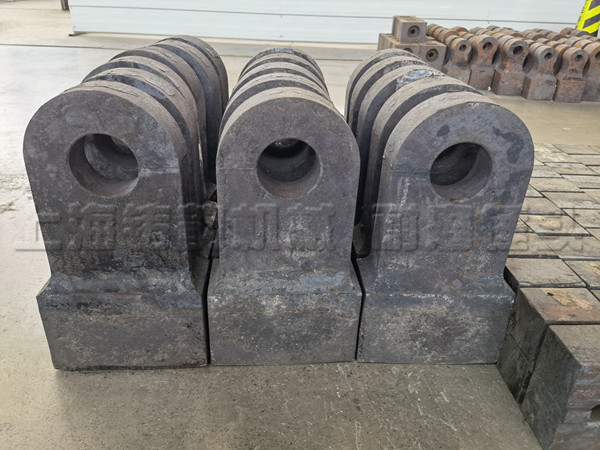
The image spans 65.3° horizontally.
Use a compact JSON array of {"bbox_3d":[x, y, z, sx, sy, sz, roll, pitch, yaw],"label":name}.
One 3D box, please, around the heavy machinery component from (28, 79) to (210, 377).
[{"bbox_3d":[-0.373,0.017,0.993,0.337,0.608,0.150,1,27,-3],"label":"heavy machinery component"}]

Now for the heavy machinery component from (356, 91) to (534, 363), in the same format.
[{"bbox_3d":[0.309,0.022,1.036,0.335,0.605,0.150,1,27,-3],"label":"heavy machinery component"}]

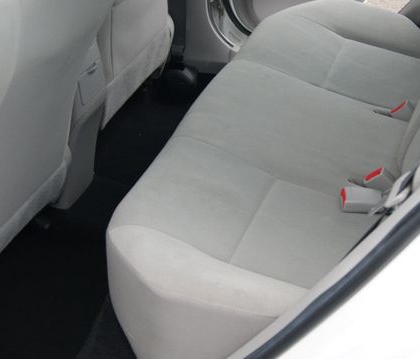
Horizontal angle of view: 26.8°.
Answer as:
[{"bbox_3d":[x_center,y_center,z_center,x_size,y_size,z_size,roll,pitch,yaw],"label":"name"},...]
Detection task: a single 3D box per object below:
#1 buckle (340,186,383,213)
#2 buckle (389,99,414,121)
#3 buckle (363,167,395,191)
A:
[{"bbox_3d":[0.304,0.041,1.770,0.080,0.026,0.045,4,37,0],"label":"buckle"},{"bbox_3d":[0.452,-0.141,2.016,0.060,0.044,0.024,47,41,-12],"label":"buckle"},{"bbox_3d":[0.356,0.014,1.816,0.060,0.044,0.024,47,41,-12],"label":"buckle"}]

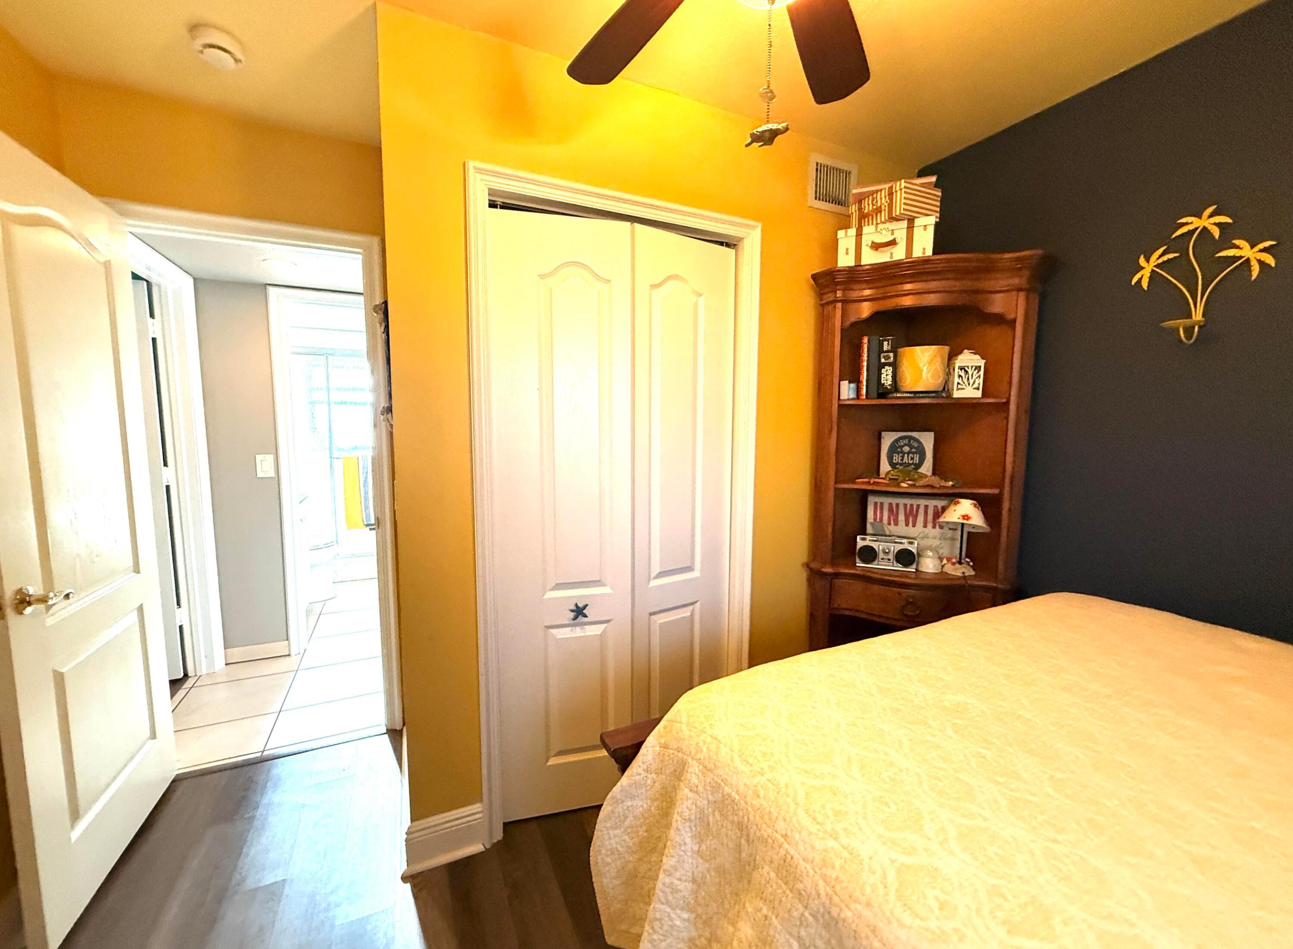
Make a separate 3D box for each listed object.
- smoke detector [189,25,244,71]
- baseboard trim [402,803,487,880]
[{"bbox_3d":[-1.244,-1.232,1.521,0.125,0.052,0.125,-2,6,-26],"label":"smoke detector"},{"bbox_3d":[-0.624,1.132,1.629,0.240,0.152,0.026,-2,6,-26],"label":"baseboard trim"}]

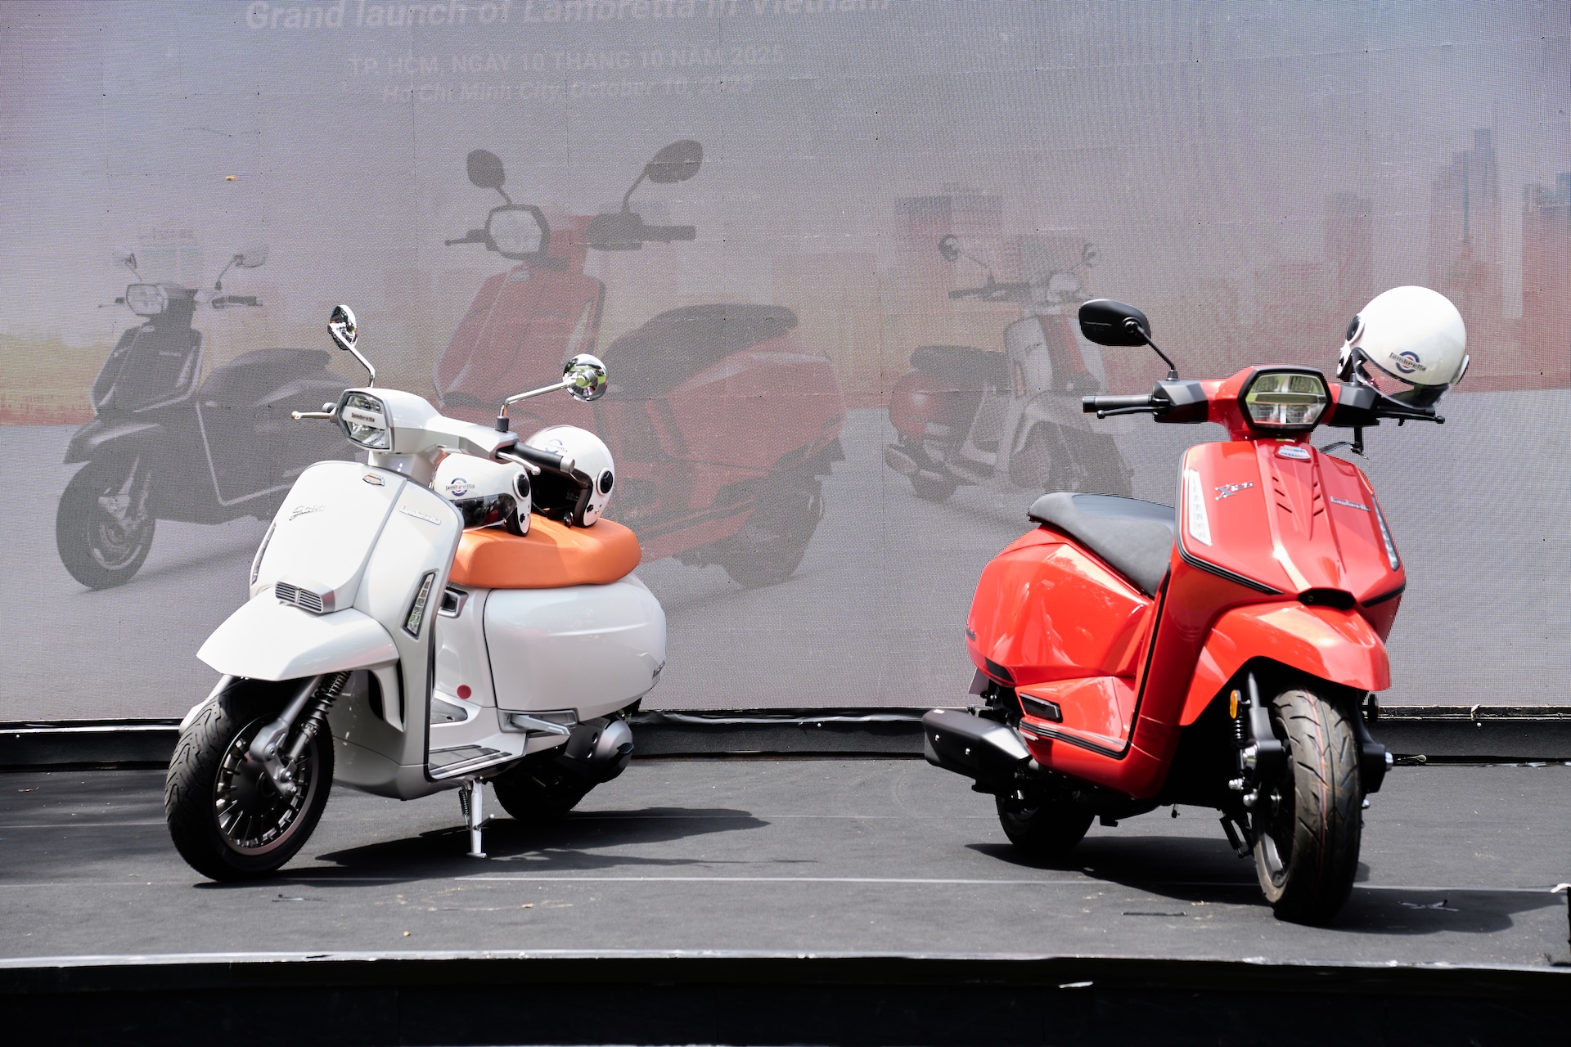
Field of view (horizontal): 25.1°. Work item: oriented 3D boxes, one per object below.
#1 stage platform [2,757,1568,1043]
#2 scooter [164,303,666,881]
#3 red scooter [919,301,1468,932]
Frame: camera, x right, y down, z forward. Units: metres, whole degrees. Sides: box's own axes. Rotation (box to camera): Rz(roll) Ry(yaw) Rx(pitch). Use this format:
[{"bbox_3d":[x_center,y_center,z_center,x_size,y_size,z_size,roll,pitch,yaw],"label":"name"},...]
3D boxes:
[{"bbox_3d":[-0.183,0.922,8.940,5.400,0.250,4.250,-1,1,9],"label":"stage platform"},{"bbox_3d":[-0.872,0.157,8.815,0.800,1.310,1.877,0,1,28],"label":"scooter"},{"bbox_3d":[0.916,0.153,7.879,0.830,1.290,1.906,-1,1,-18],"label":"red scooter"}]

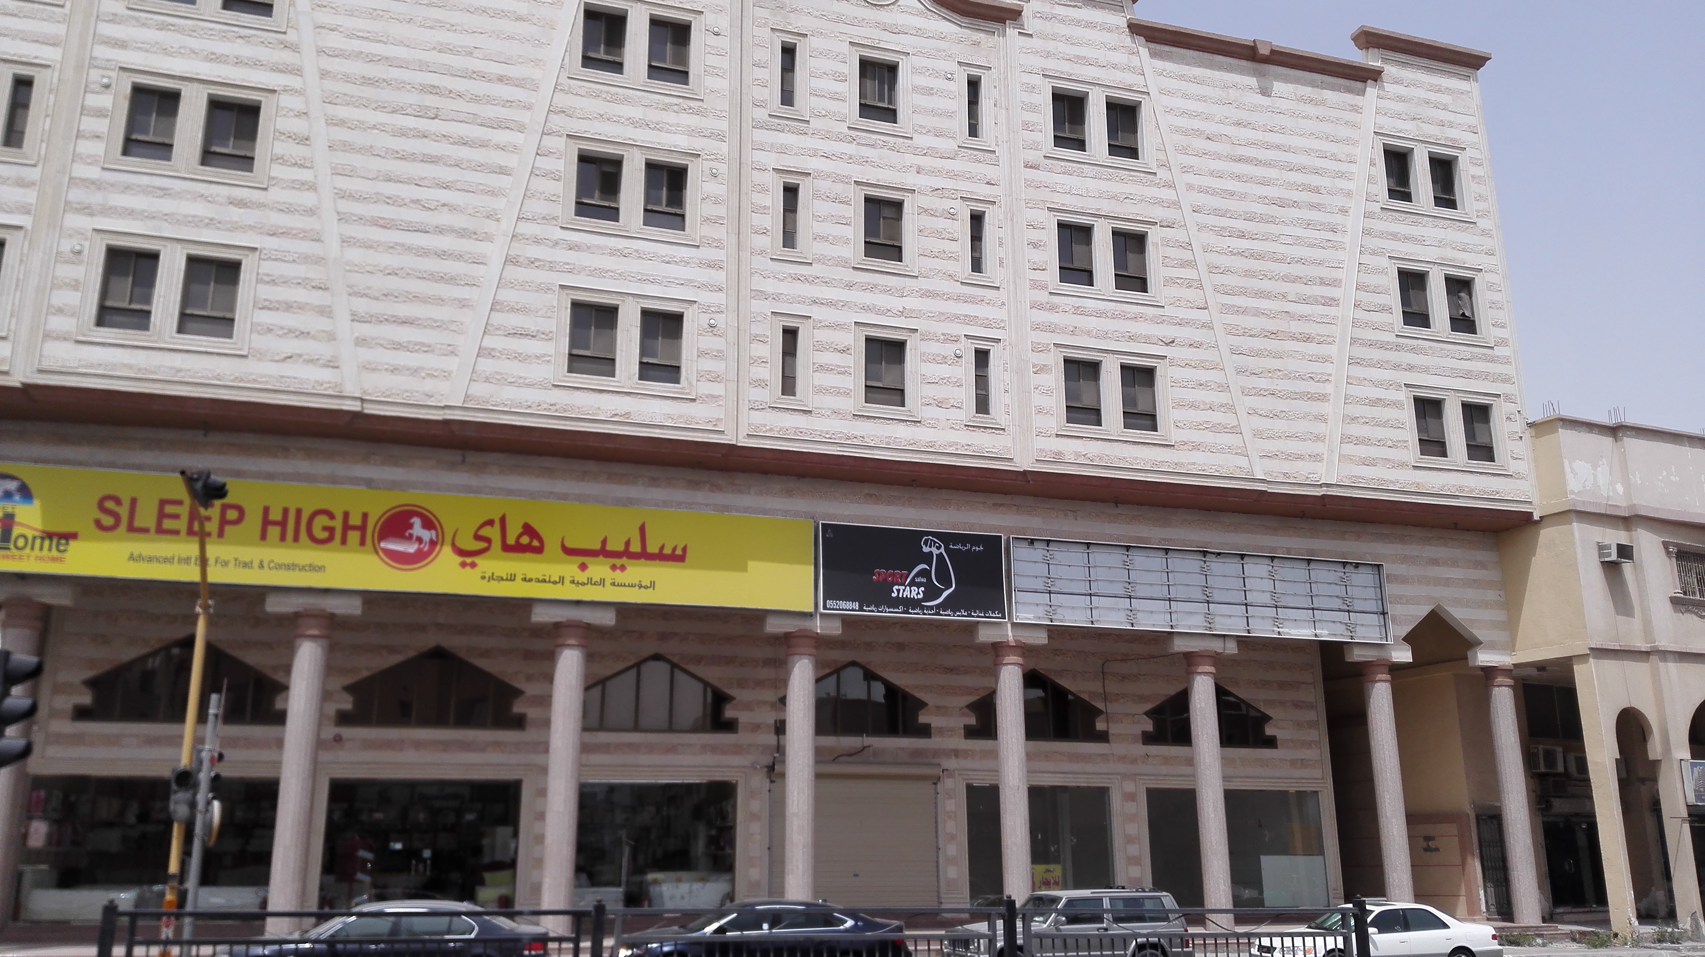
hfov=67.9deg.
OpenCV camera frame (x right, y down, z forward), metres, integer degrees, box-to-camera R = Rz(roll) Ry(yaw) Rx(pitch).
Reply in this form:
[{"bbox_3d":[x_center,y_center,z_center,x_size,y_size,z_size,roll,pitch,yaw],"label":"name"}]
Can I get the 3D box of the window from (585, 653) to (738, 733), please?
[{"bbox_3d":[-4.657,5.014,29.399,3.924,1.791,0.200,5,-16,-16],"label":"window"}]

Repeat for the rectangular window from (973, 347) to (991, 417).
[{"bbox_3d":[2.875,-2.119,27.792,0.370,1.529,0.150,4,-15,-17],"label":"rectangular window"}]

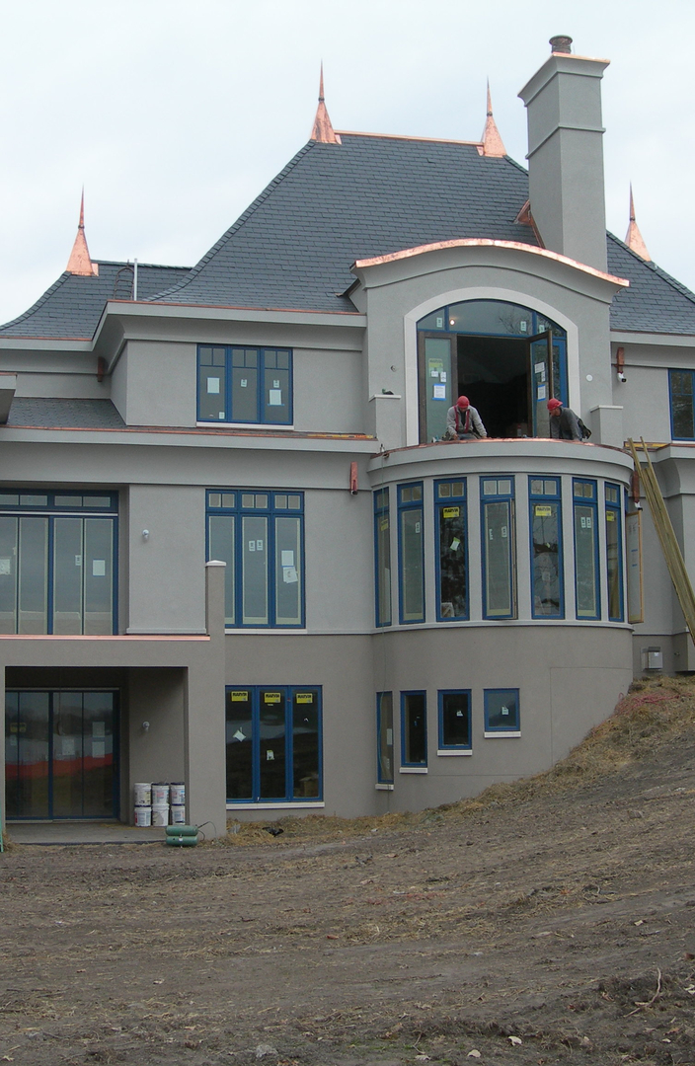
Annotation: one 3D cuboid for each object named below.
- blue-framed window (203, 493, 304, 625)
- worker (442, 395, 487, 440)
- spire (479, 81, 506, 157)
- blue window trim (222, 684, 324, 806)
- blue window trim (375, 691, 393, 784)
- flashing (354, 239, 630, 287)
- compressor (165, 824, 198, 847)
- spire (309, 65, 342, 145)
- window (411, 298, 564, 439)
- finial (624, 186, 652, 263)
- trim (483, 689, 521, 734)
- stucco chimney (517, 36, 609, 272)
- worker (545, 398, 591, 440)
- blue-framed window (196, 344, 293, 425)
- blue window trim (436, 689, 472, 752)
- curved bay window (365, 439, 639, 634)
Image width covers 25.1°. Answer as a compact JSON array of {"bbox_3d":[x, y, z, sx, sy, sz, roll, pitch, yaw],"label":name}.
[{"bbox_3d":[-1.714,0.495,29.246,1.886,2.589,0.150,1,-6,-15],"label":"blue-framed window"},{"bbox_3d":[2.121,-1.996,28.239,0.750,1.028,0.750,-1,-6,4],"label":"worker"},{"bbox_3d":[3.389,-9.667,36.277,0.620,1.884,0.620,1,-6,-15],"label":"spire"},{"bbox_3d":[-1.393,3.915,28.979,1.910,2.155,0.150,1,-6,-15],"label":"blue window trim"},{"bbox_3d":[0.720,3.777,28.904,0.130,1.662,0.628,2,-7,-26],"label":"blue window trim"},{"bbox_3d":[2.815,-5.247,30.268,5.562,0.763,0.500,1,-6,-15],"label":"flashing"},{"bbox_3d":[-2.728,4.910,25.400,0.530,0.360,0.420,1,-6,-15],"label":"compressor"},{"bbox_3d":[-0.519,-9.884,36.026,0.660,1.970,0.660,1,-6,-15],"label":"spire"},{"bbox_3d":[2.834,-3.038,30.657,3.137,3.107,0.220,1,-6,-15],"label":"window"},{"bbox_3d":[6.703,-7.178,36.164,0.620,1.916,0.620,1,-6,-15],"label":"finial"},{"bbox_3d":[2.729,3.147,27.546,0.633,0.760,0.140,-1,-6,4],"label":"trim"},{"bbox_3d":[4.857,-8.245,34.646,1.330,5.700,2.250,1,-6,-15],"label":"stucco chimney"},{"bbox_3d":[3.991,-1.969,28.380,0.800,1.015,0.600,2,-7,-27],"label":"worker"},{"bbox_3d":[-1.875,-2.716,28.750,1.766,1.396,0.140,1,-7,-15],"label":"blue-framed window"},{"bbox_3d":[1.912,3.328,27.794,0.628,1.079,0.130,-3,-7,24],"label":"blue window trim"},{"bbox_3d":[3.190,0.168,29.135,5.300,3.396,2.700,1,-6,-15],"label":"curved bay window"}]

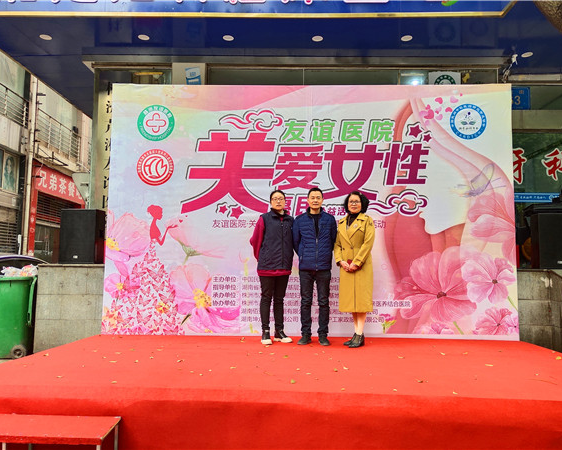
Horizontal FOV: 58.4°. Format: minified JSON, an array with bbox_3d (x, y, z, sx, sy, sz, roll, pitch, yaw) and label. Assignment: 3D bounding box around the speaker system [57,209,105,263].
[{"bbox_3d":[-2.523,0.174,6.490,0.445,0.690,0.420,0,-6,2],"label":"speaker system"}]

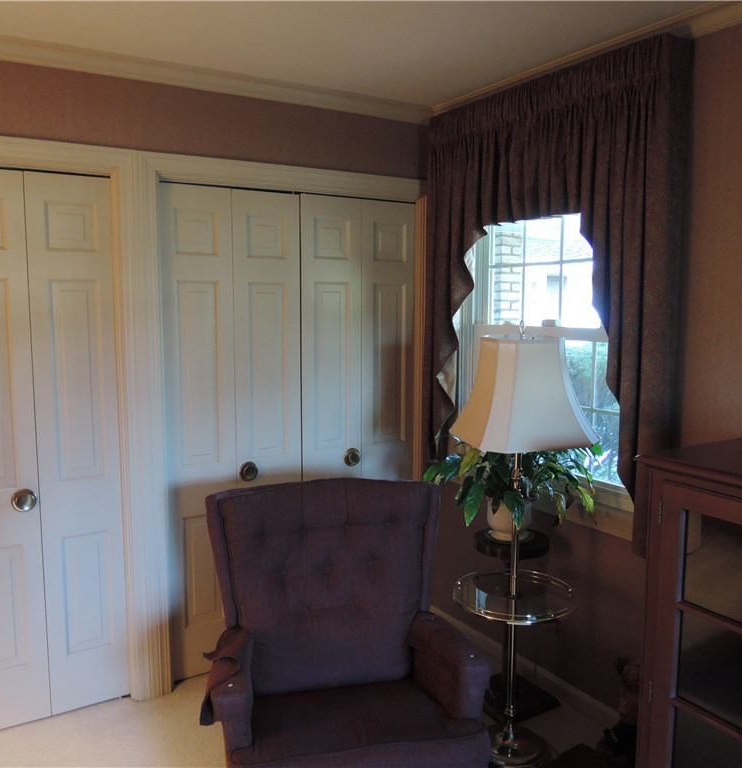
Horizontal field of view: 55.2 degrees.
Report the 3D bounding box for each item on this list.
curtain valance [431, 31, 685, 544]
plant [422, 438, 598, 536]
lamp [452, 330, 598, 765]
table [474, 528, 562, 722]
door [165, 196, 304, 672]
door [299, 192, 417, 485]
[{"bbox_3d":[0.605,-0.304,2.731,0.150,1.630,1.230,-4,8,-31],"label":"curtain valance"},{"bbox_3d":[0.521,0.401,2.691,0.500,0.410,0.600,-4,8,-31],"label":"plant"},{"bbox_3d":[0.484,0.553,2.393,0.450,1.520,0.450,-2,7,-15],"label":"lamp"},{"bbox_3d":[0.555,0.934,2.784,0.290,0.670,0.290,0,7,0],"label":"table"},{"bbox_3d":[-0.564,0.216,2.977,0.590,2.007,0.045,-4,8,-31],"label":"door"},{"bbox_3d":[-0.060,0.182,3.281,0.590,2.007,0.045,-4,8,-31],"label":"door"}]

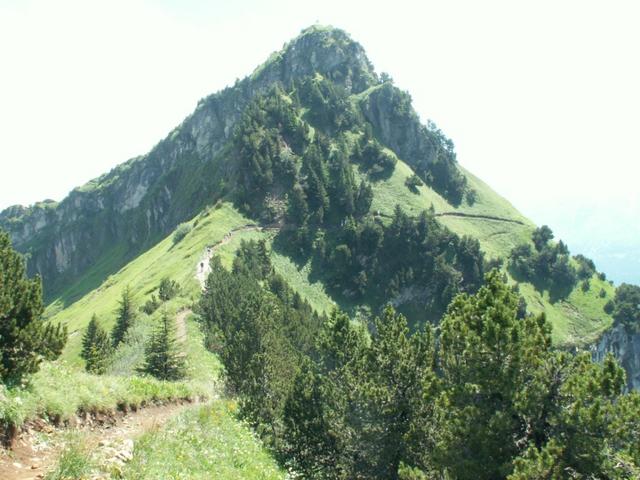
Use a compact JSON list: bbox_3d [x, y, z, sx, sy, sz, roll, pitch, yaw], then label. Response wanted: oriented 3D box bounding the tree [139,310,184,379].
[{"bbox_3d":[-5.111,3.391,21.000,1.390,2.340,1.390,0,1,0],"label":"tree"}]

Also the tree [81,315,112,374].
[{"bbox_3d":[-7.944,3.714,23.000,1.100,2.180,1.100,0,1,0],"label":"tree"}]

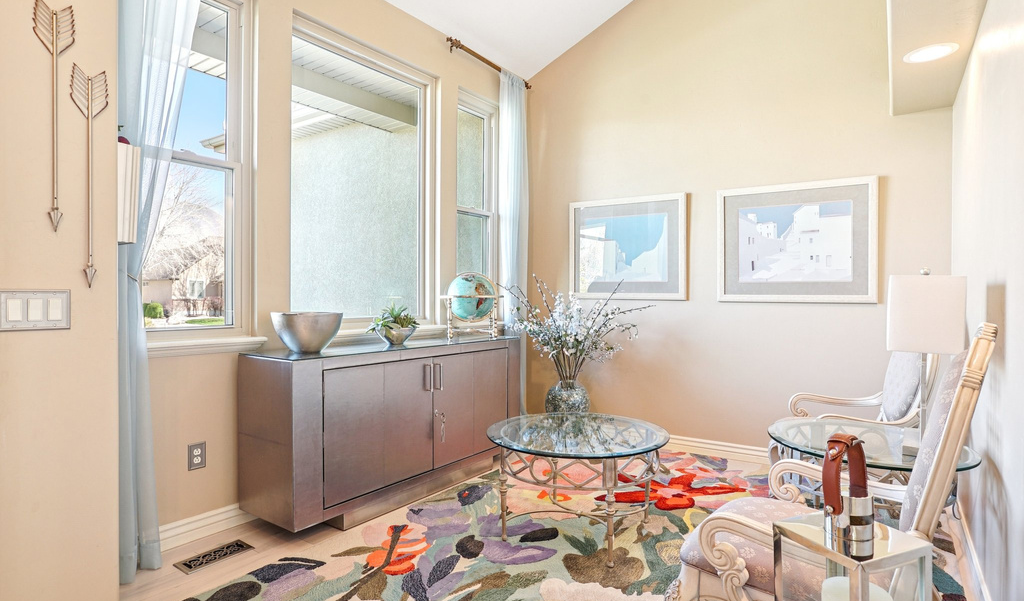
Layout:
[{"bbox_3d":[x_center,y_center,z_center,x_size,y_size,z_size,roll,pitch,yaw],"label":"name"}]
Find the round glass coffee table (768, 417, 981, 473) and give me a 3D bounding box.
[{"bbox_3d":[1.582,0.881,2.427,0.805,0.498,0.805,1,1,37],"label":"round glass coffee table"}]

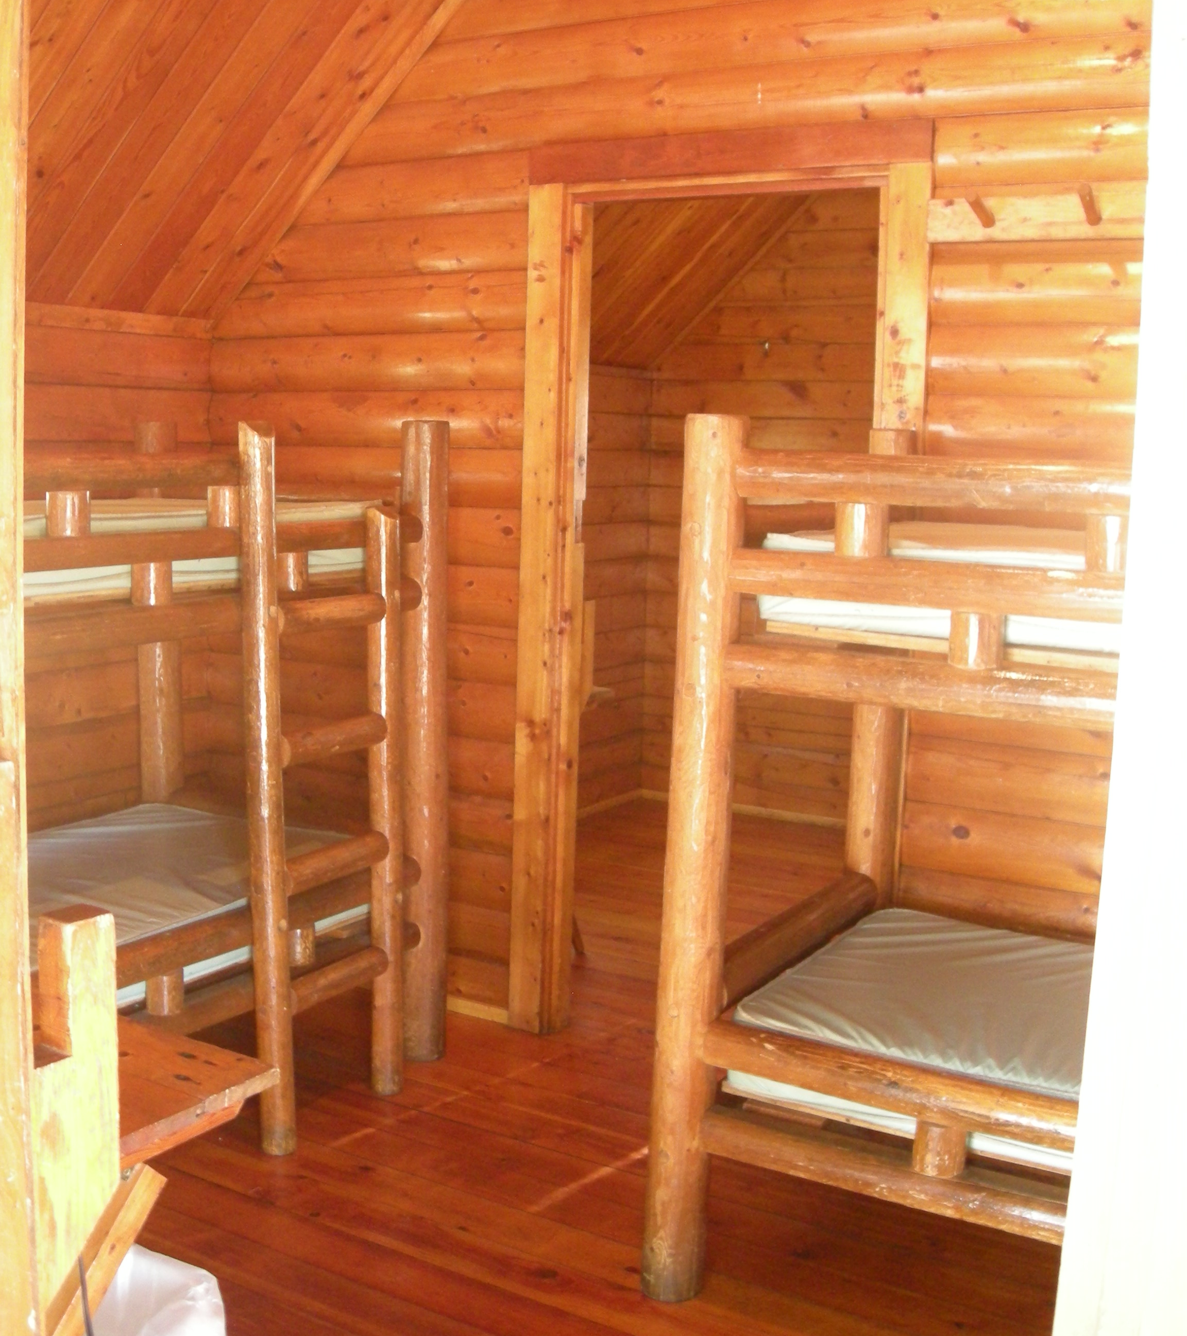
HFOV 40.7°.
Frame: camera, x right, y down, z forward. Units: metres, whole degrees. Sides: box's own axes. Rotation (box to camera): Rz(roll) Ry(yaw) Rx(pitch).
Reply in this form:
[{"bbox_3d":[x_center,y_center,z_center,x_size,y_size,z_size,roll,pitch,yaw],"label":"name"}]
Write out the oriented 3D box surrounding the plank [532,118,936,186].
[{"bbox_3d":[0.280,-1.124,3.522,0.979,0.081,0.041,7,9,30],"label":"plank"}]

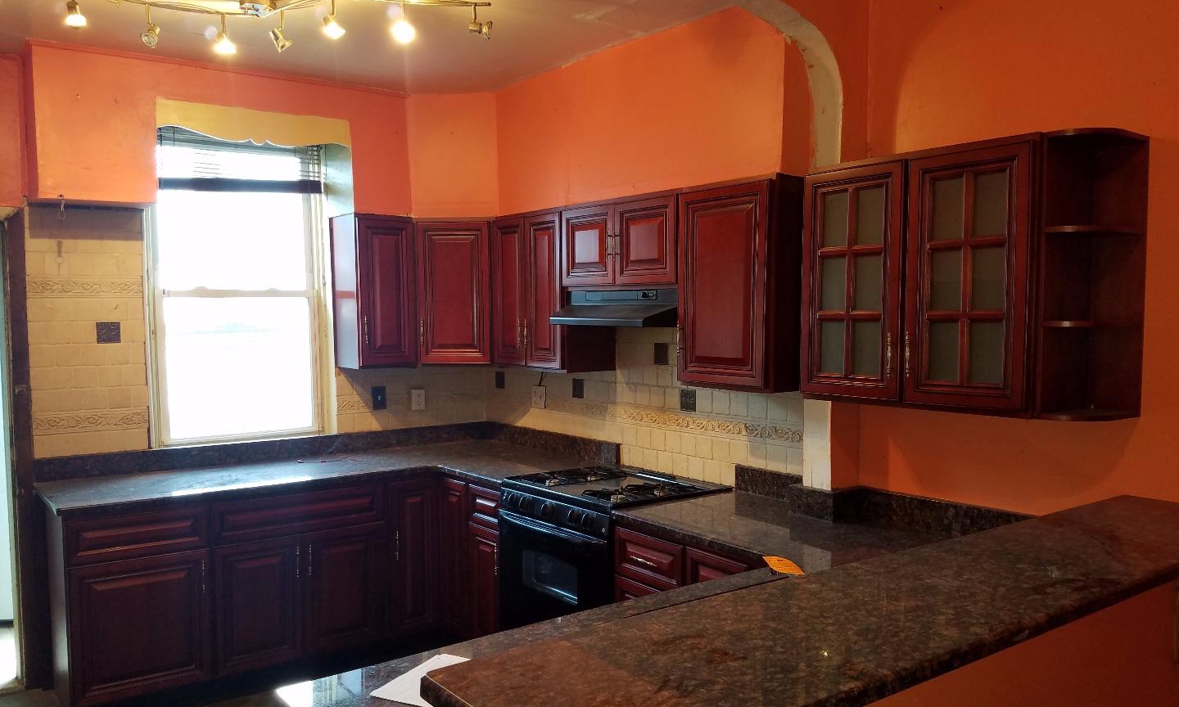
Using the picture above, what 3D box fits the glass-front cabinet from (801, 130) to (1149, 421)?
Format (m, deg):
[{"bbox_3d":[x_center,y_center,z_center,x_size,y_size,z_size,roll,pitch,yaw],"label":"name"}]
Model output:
[{"bbox_3d":[1.150,-0.223,2.765,0.337,0.774,0.930,-2,4,-38],"label":"glass-front cabinet"}]

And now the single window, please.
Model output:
[{"bbox_3d":[-1.761,-0.326,4.474,0.870,1.530,0.100,-2,4,-38],"label":"single window"}]

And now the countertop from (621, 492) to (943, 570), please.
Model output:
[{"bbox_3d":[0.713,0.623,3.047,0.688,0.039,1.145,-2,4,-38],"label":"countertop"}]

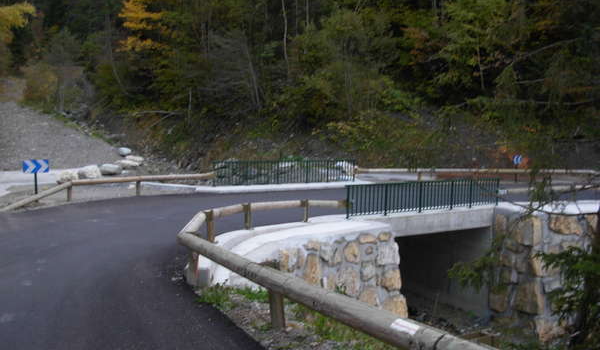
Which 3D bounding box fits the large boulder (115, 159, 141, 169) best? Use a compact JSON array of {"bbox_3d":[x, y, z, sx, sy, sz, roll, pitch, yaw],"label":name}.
[{"bbox_3d":[-10.329,-0.675,39.500,1.500,0.580,1.100,0,2,0],"label":"large boulder"}]

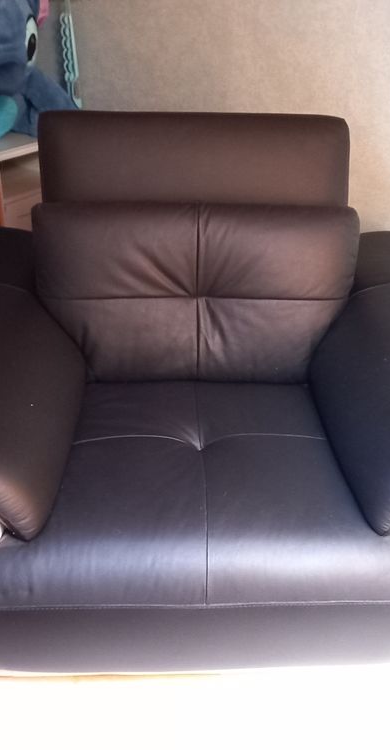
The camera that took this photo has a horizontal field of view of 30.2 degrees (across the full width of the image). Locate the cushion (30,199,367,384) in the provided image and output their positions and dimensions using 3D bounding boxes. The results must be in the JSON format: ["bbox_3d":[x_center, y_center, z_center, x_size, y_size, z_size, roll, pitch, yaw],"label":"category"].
[{"bbox_3d":[0.005,-0.185,1.645,0.680,0.410,0.200,-1,18,-2],"label":"cushion"}]

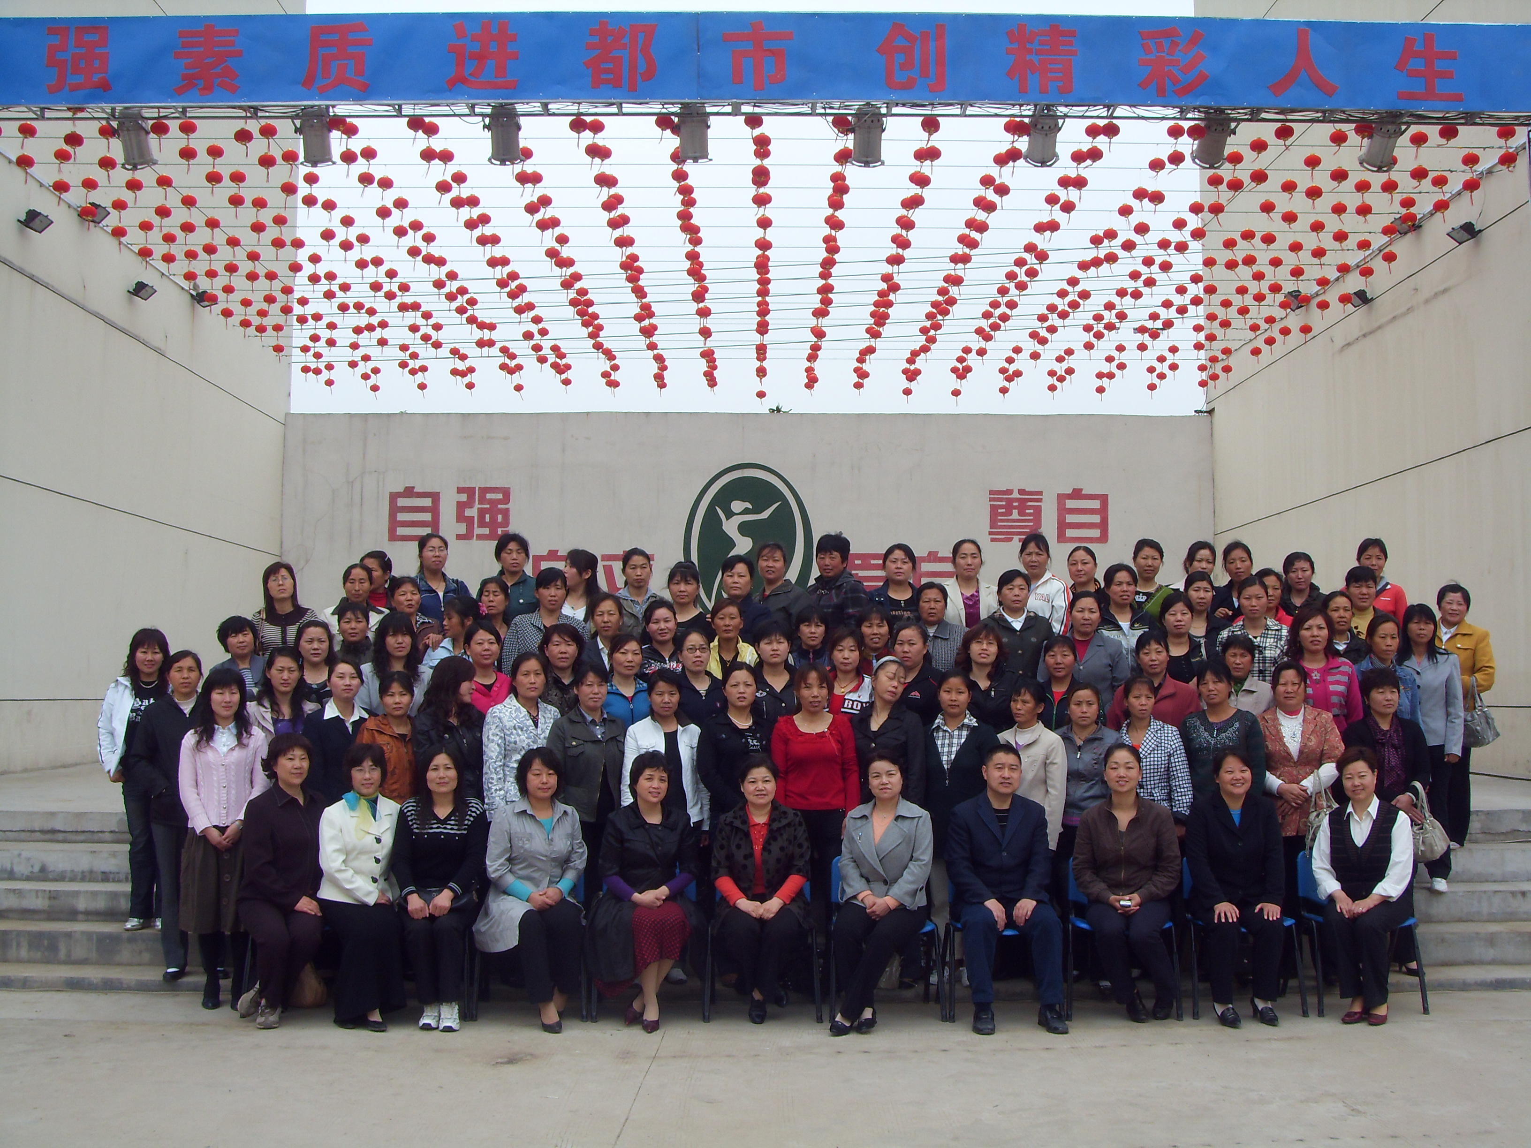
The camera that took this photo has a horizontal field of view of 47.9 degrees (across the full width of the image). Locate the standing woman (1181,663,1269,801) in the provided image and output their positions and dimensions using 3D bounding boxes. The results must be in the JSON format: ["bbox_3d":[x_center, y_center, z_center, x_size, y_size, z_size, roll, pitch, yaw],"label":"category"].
[{"bbox_3d":[2.383,1.261,9.008,0.460,1.614,0.290,-1,-4,10],"label":"standing woman"}]

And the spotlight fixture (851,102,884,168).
[{"bbox_3d":[0.747,-3.202,12.600,0.280,0.410,0.280,0,24,0],"label":"spotlight fixture"}]

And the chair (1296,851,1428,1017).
[{"bbox_3d":[2.802,1.685,8.204,0.500,0.755,0.540,0,-4,0],"label":"chair"}]

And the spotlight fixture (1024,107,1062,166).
[{"bbox_3d":[1.986,-3.132,12.342,0.250,0.260,0.390,0,-46,-2],"label":"spotlight fixture"}]

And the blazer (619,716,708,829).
[{"bbox_3d":[-0.508,1.018,8.774,0.460,0.580,0.280,1,-4,-10],"label":"blazer"}]

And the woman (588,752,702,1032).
[{"bbox_3d":[-0.568,1.466,8.146,0.530,1.228,0.760,0,-4,-6],"label":"woman"}]

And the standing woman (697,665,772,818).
[{"bbox_3d":[-0.159,1.256,8.965,0.430,1.575,0.290,1,-4,-10],"label":"standing woman"}]

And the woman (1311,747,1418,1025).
[{"bbox_3d":[2.838,1.450,8.177,0.490,1.250,0.660,-1,-4,12],"label":"woman"}]

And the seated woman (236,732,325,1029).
[{"bbox_3d":[-2.292,1.421,8.194,0.460,1.324,0.740,1,-4,-20],"label":"seated woman"}]

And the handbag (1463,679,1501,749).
[{"bbox_3d":[3.998,0.788,9.720,0.280,0.396,0.150,0,-4,5],"label":"handbag"}]

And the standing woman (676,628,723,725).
[{"bbox_3d":[-0.357,1.106,9.402,0.460,1.620,0.290,0,-4,-6],"label":"standing woman"}]

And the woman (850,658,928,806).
[{"bbox_3d":[0.604,1.218,8.655,0.460,1.589,0.300,0,-4,3],"label":"woman"}]

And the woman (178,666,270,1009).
[{"bbox_3d":[-2.621,1.262,8.353,0.450,1.620,0.300,1,-4,-14],"label":"woman"}]

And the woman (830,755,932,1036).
[{"bbox_3d":[0.545,1.465,8.065,0.500,1.219,0.760,-1,-4,12],"label":"woman"}]

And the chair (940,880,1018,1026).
[{"bbox_3d":[1.134,1.706,8.234,0.510,0.760,0.520,0,-4,0],"label":"chair"}]

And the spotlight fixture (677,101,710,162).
[{"bbox_3d":[-0.529,-3.220,12.600,0.280,0.410,0.280,0,18,0],"label":"spotlight fixture"}]

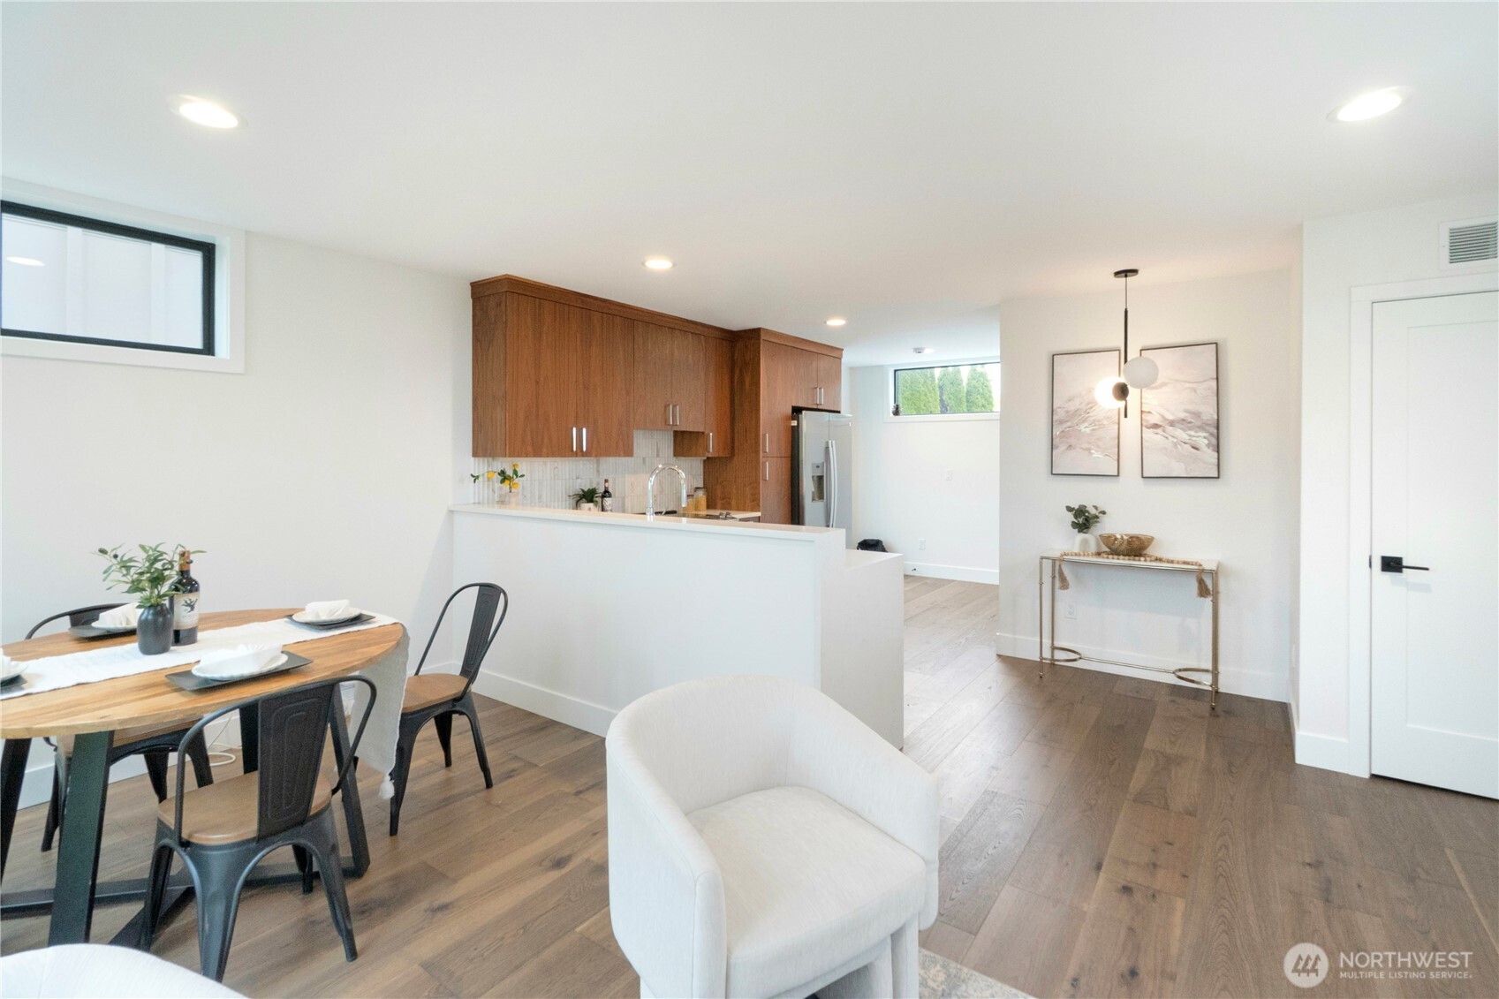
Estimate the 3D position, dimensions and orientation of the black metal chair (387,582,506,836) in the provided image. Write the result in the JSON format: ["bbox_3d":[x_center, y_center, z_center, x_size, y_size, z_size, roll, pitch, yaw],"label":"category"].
[{"bbox_3d":[-1.338,0.794,2.565,0.430,0.850,0.490,2,3,36],"label":"black metal chair"}]

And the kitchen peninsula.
[{"bbox_3d":[-0.543,0.621,3.376,2.527,1.091,0.764,2,3,33],"label":"kitchen peninsula"}]

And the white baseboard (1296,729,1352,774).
[{"bbox_3d":[2.568,1.131,2.795,0.178,0.150,0.020,2,3,33],"label":"white baseboard"}]

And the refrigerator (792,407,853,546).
[{"bbox_3d":[0.483,0.074,6.081,0.741,1.795,0.879,2,3,36],"label":"refrigerator"}]

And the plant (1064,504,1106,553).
[{"bbox_3d":[2.140,0.187,3.984,0.240,0.305,0.200,2,3,33],"label":"plant"}]

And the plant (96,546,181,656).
[{"bbox_3d":[-1.983,0.322,2.043,0.250,0.340,0.240,2,3,33],"label":"plant"}]

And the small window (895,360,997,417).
[{"bbox_3d":[2.263,-1.242,7.064,1.323,0.541,0.090,2,3,33],"label":"small window"}]

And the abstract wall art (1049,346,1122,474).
[{"bbox_3d":[2.188,-0.564,4.089,0.410,0.836,0.035,2,3,33],"label":"abstract wall art"}]

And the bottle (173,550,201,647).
[{"bbox_3d":[-1.934,0.334,2.145,0.080,0.305,0.080,2,3,33],"label":"bottle"}]

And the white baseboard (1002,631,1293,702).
[{"bbox_3d":[2.402,1.050,3.962,1.565,0.147,0.020,2,3,33],"label":"white baseboard"}]

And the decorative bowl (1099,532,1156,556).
[{"bbox_3d":[2.306,0.279,3.820,0.295,0.122,0.295,2,3,33],"label":"decorative bowl"}]

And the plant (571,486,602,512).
[{"bbox_3d":[-1.119,0.032,4.278,0.190,0.240,0.190,2,3,33],"label":"plant"}]

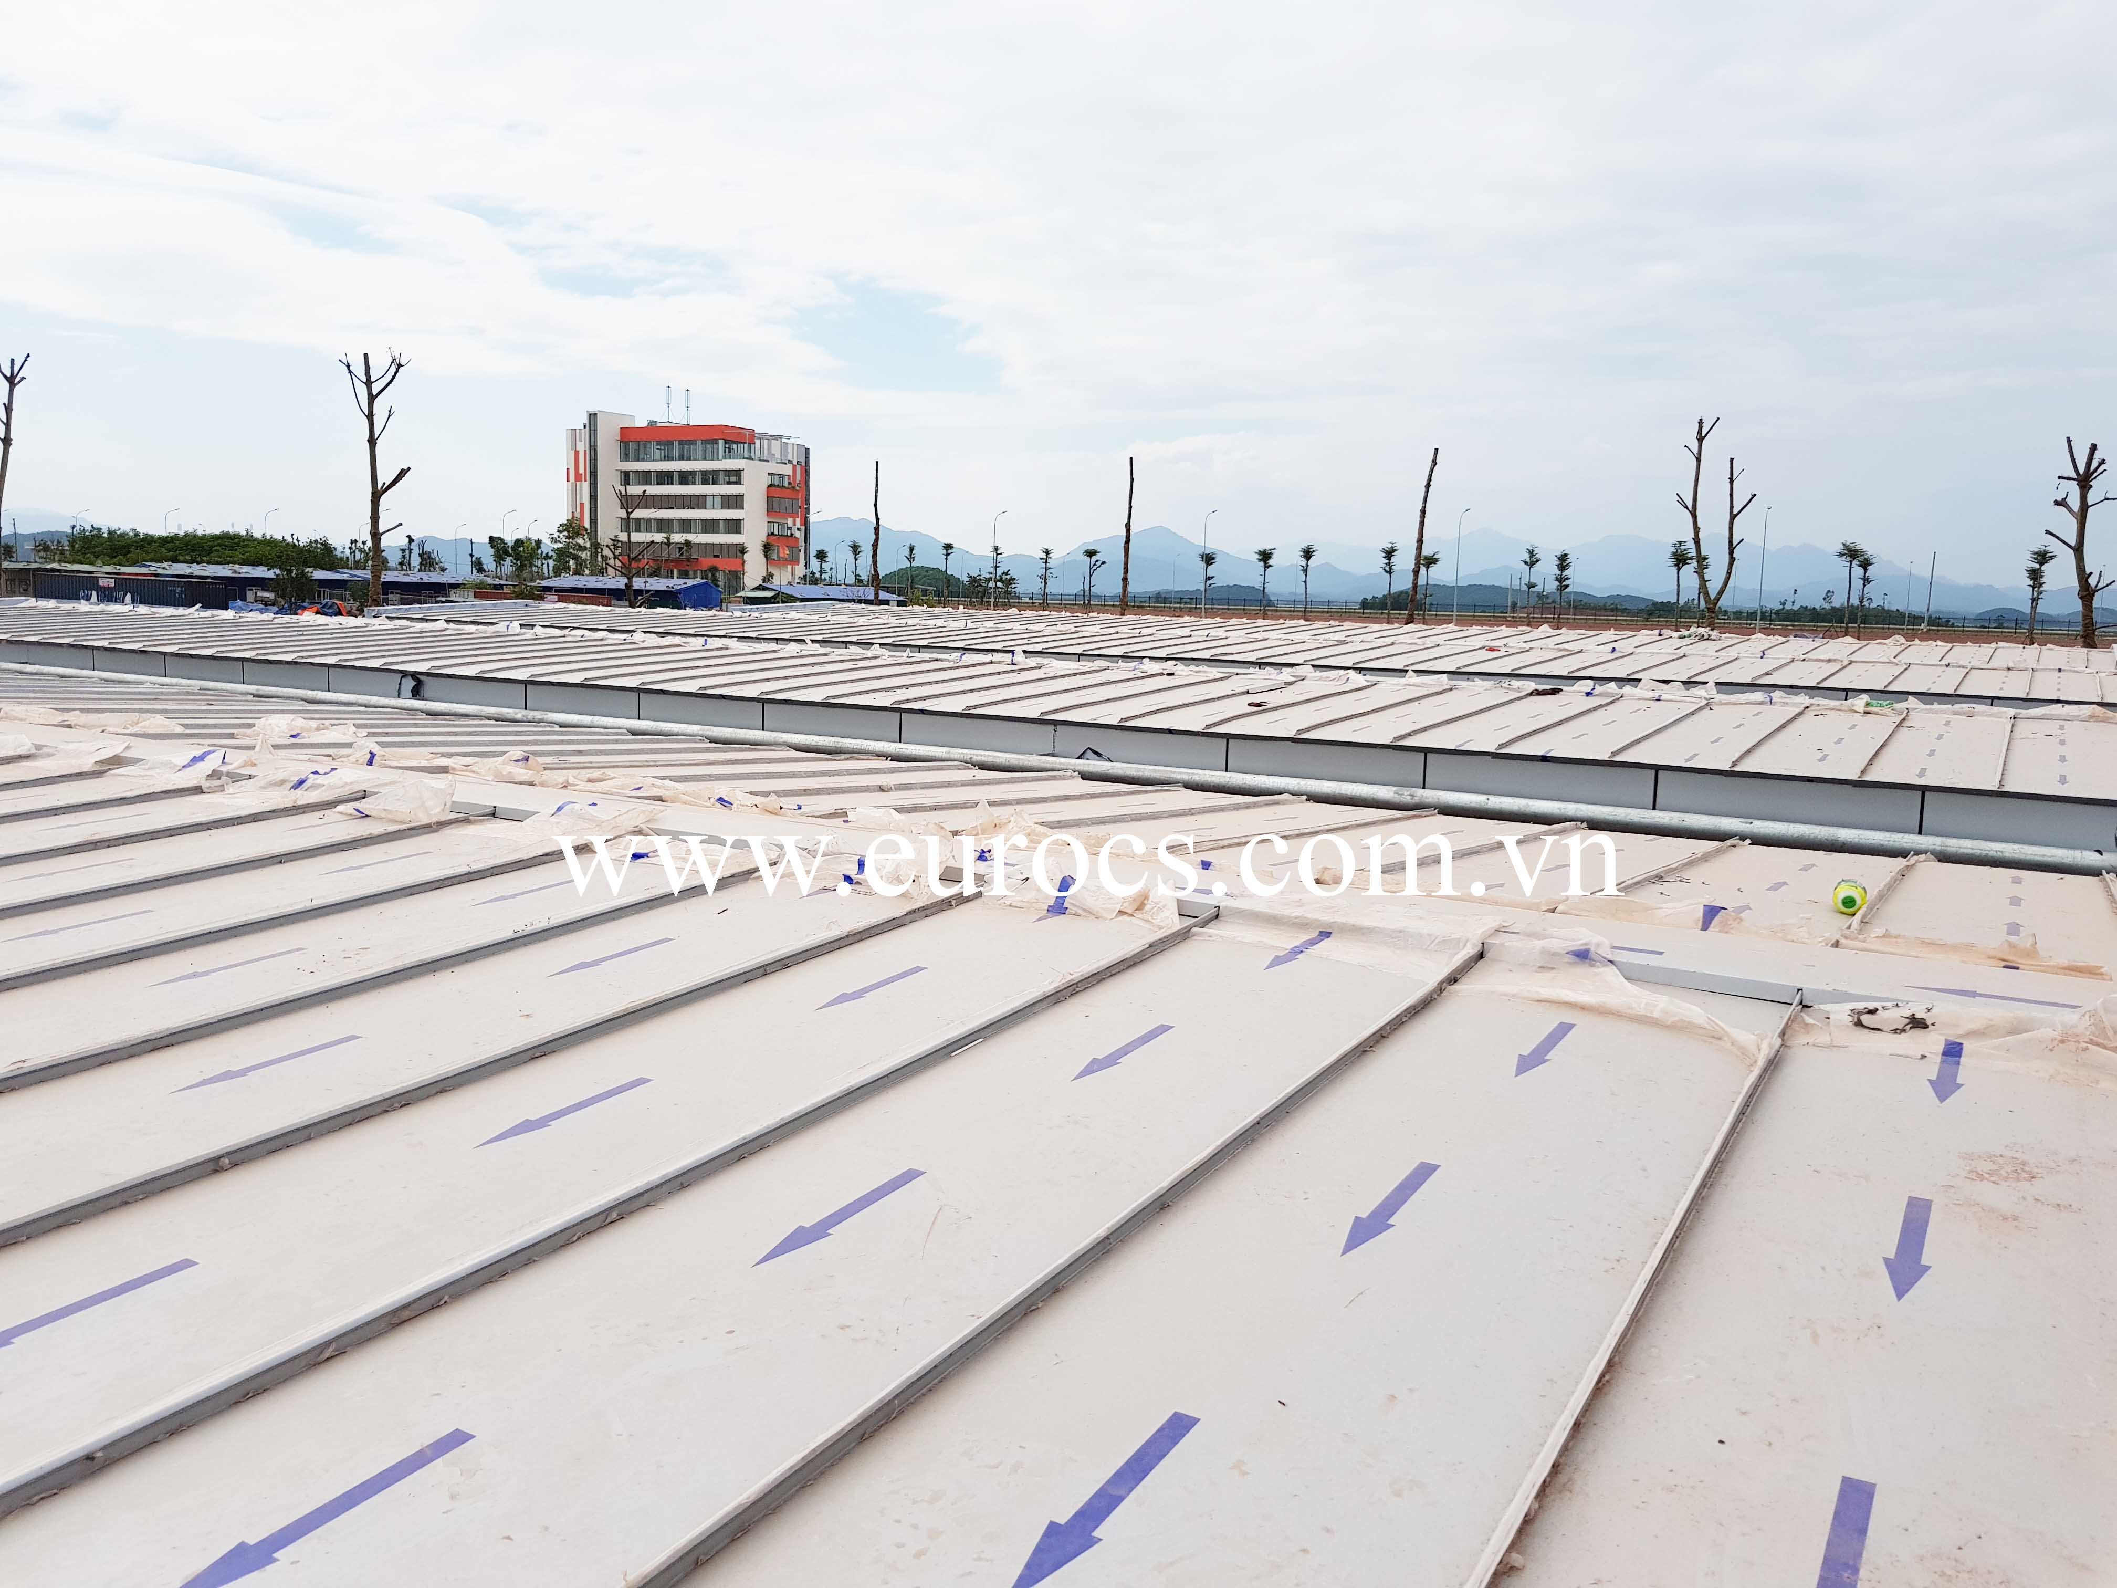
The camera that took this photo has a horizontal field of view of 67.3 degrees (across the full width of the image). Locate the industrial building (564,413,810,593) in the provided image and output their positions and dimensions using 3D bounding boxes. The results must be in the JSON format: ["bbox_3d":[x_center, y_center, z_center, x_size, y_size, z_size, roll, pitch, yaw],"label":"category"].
[{"bbox_3d":[-60.605,-45.489,252.698,35.464,27.888,21.055,5,8,26],"label":"industrial building"}]

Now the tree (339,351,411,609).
[{"bbox_3d":[-26.470,-11.062,61.696,2.690,11.849,2.421,-2,8,-23],"label":"tree"}]

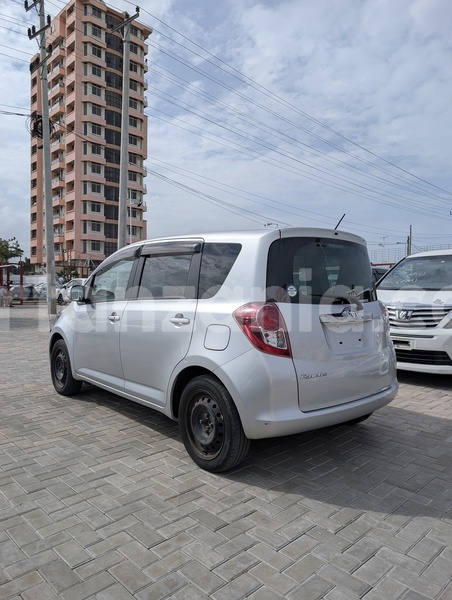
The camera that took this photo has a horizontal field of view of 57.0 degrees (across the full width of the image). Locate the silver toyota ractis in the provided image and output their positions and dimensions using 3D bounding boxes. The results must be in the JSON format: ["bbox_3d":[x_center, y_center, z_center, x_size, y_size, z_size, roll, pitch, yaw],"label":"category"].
[{"bbox_3d":[-0.430,0.265,4.270,1.700,1.630,3.950,-1,2,-42],"label":"silver toyota ractis"}]

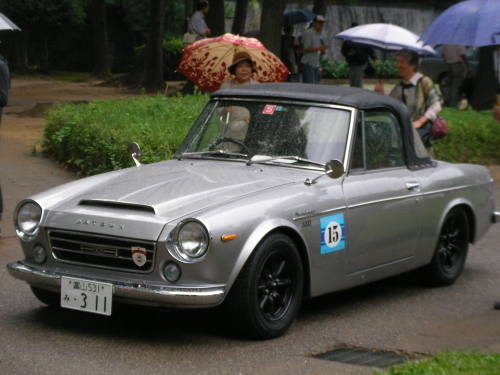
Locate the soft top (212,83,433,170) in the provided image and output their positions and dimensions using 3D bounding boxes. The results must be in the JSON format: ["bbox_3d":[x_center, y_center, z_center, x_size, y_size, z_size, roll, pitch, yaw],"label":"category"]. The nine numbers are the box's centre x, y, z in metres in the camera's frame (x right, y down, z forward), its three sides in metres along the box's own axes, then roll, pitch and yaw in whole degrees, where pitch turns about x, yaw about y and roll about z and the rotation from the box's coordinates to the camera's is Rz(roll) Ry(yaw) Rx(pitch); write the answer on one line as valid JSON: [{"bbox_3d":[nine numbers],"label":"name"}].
[{"bbox_3d":[0.465,-0.406,10.769,1.240,0.510,1.170,6,8,31],"label":"soft top"}]

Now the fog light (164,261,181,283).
[{"bbox_3d":[-0.401,0.441,8.690,0.110,0.110,0.060,6,8,31],"label":"fog light"}]

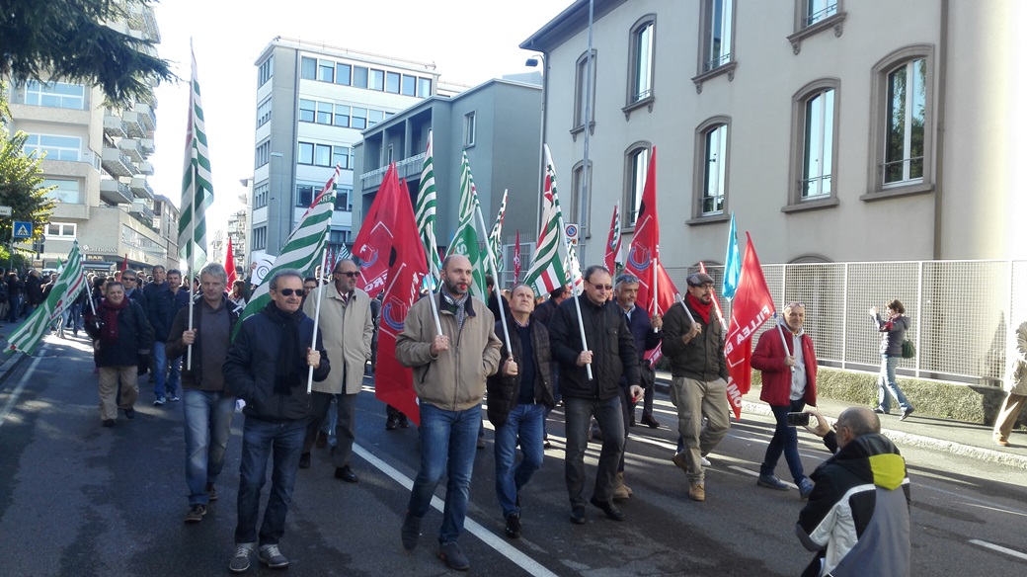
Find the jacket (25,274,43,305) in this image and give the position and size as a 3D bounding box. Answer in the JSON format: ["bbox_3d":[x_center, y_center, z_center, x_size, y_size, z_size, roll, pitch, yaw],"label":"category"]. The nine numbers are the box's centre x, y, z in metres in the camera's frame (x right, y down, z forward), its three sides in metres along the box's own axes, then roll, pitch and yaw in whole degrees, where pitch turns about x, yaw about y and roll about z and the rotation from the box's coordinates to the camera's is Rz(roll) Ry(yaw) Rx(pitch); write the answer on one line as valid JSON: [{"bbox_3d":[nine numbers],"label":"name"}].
[{"bbox_3d":[-12.581,0.013,20.000,0.360,0.820,0.520,2,0,37],"label":"jacket"}]

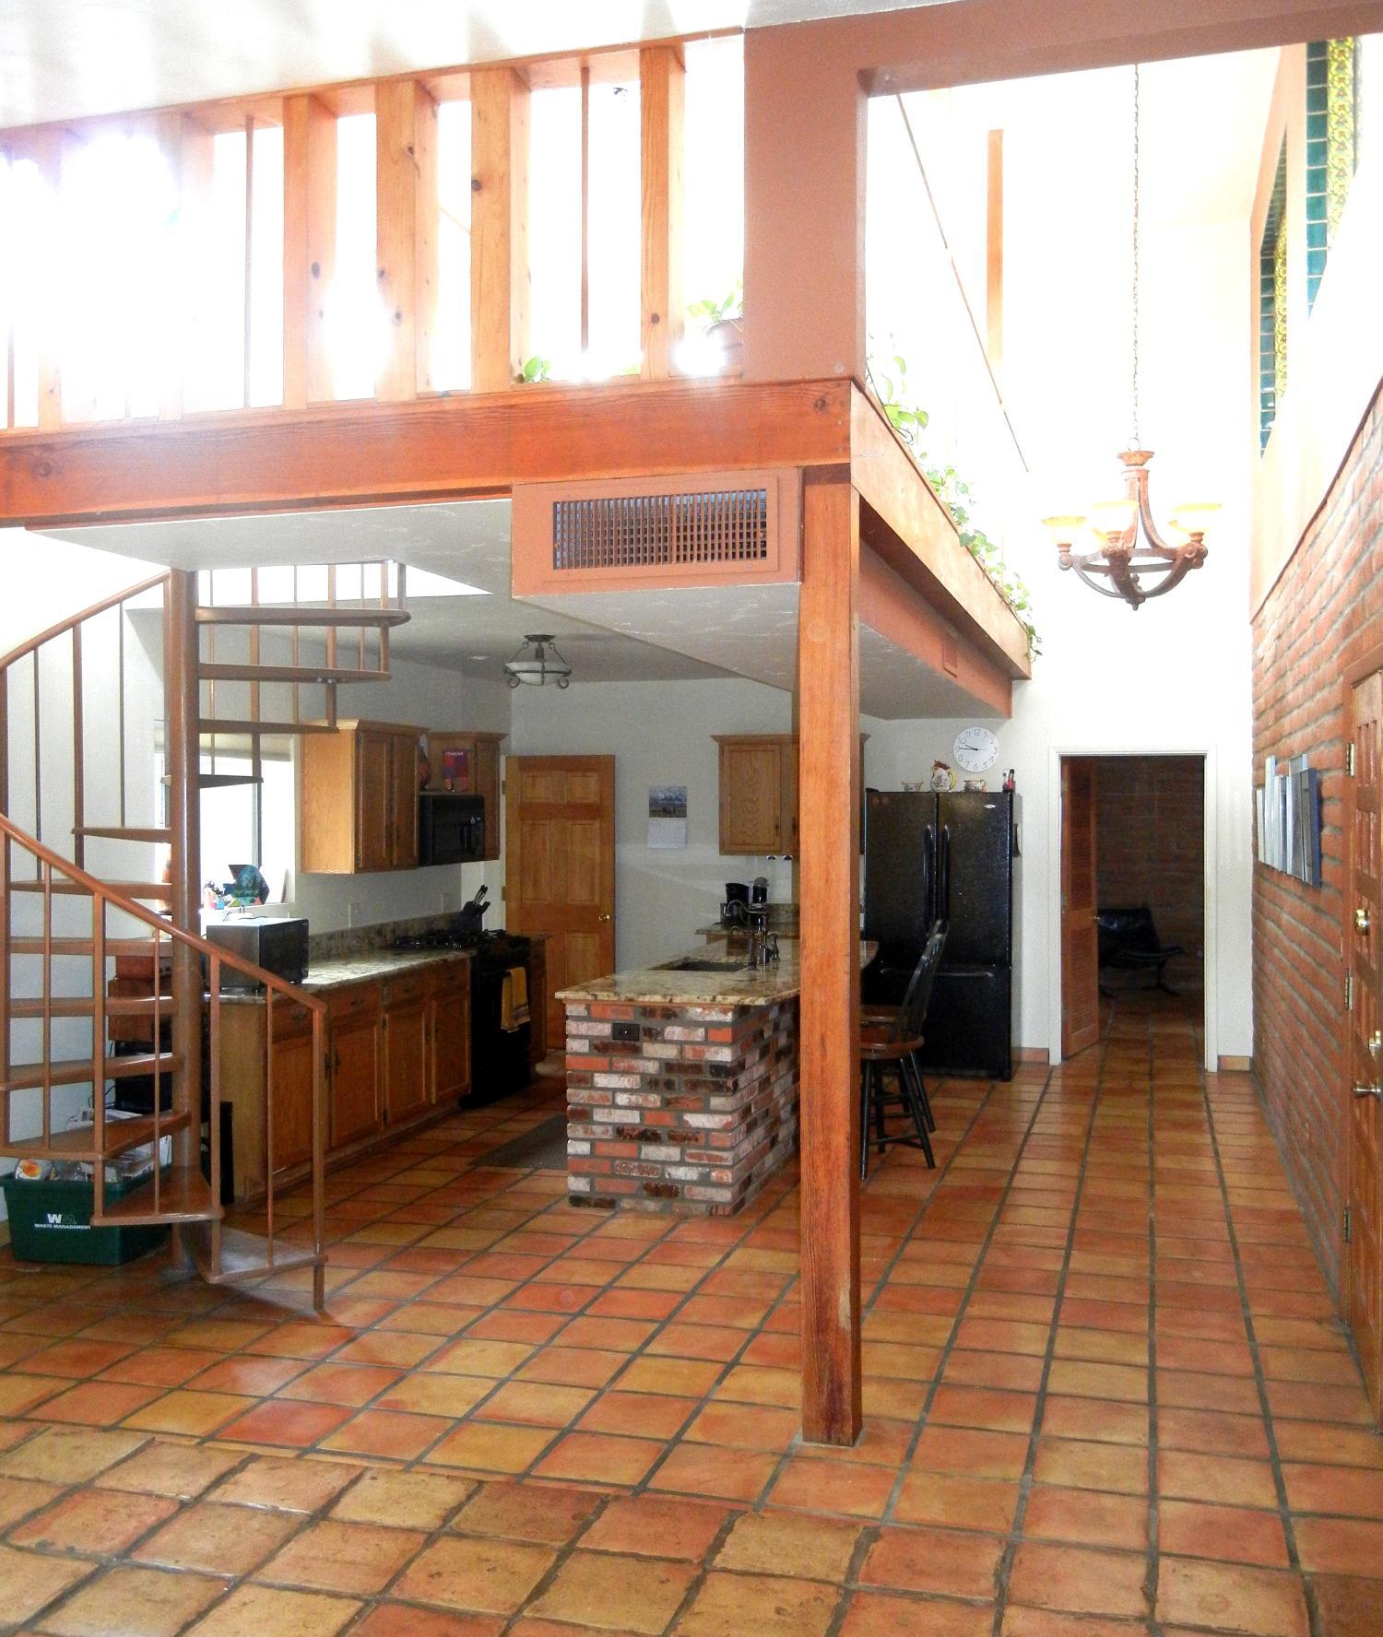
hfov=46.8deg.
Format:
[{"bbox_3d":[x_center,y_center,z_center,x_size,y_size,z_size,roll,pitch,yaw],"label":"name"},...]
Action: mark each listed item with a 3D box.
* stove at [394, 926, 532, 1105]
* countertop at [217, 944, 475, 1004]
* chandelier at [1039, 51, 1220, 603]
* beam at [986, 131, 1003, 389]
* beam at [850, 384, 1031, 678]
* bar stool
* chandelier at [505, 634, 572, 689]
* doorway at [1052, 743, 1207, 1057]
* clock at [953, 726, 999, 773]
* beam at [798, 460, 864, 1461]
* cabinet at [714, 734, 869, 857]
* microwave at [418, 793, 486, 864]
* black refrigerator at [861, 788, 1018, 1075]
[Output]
[{"bbox_3d":[-1.386,1.180,9.482,0.670,0.930,0.760,0,0,16],"label":"stove"},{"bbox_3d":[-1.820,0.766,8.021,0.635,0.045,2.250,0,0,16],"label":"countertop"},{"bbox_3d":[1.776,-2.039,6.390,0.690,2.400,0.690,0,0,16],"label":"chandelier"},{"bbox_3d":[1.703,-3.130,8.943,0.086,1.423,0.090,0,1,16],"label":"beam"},{"bbox_3d":[1.271,-1.061,7.460,0.140,0.280,6.600,0,0,16],"label":"beam"},{"bbox_3d":[0.888,1.099,7.600,0.530,1.110,0.500,0,1,24],"label":"bar stool"},{"bbox_3d":[-0.787,-0.810,8.230,0.350,0.283,0.350,0,1,0],"label":"chandelier"},{"bbox_3d":[2.897,0.585,10.505,0.987,2.093,0.160,0,1,16],"label":"doorway"},{"bbox_3d":[1.910,-0.457,10.705,0.308,0.308,0.040,0,1,16],"label":"clock"},{"bbox_3d":[0.381,0.393,4.353,0.140,2.580,0.145,0,0,16],"label":"beam"},{"bbox_3d":[0.679,-0.157,10.894,1.010,0.812,0.360,0,1,16],"label":"cabinet"},{"bbox_3d":[-1.533,0.063,9.482,0.390,0.420,0.760,0,0,16],"label":"microwave"},{"bbox_3d":[1.643,0.730,10.377,0.911,1.804,0.760,0,1,16],"label":"black refrigerator"}]

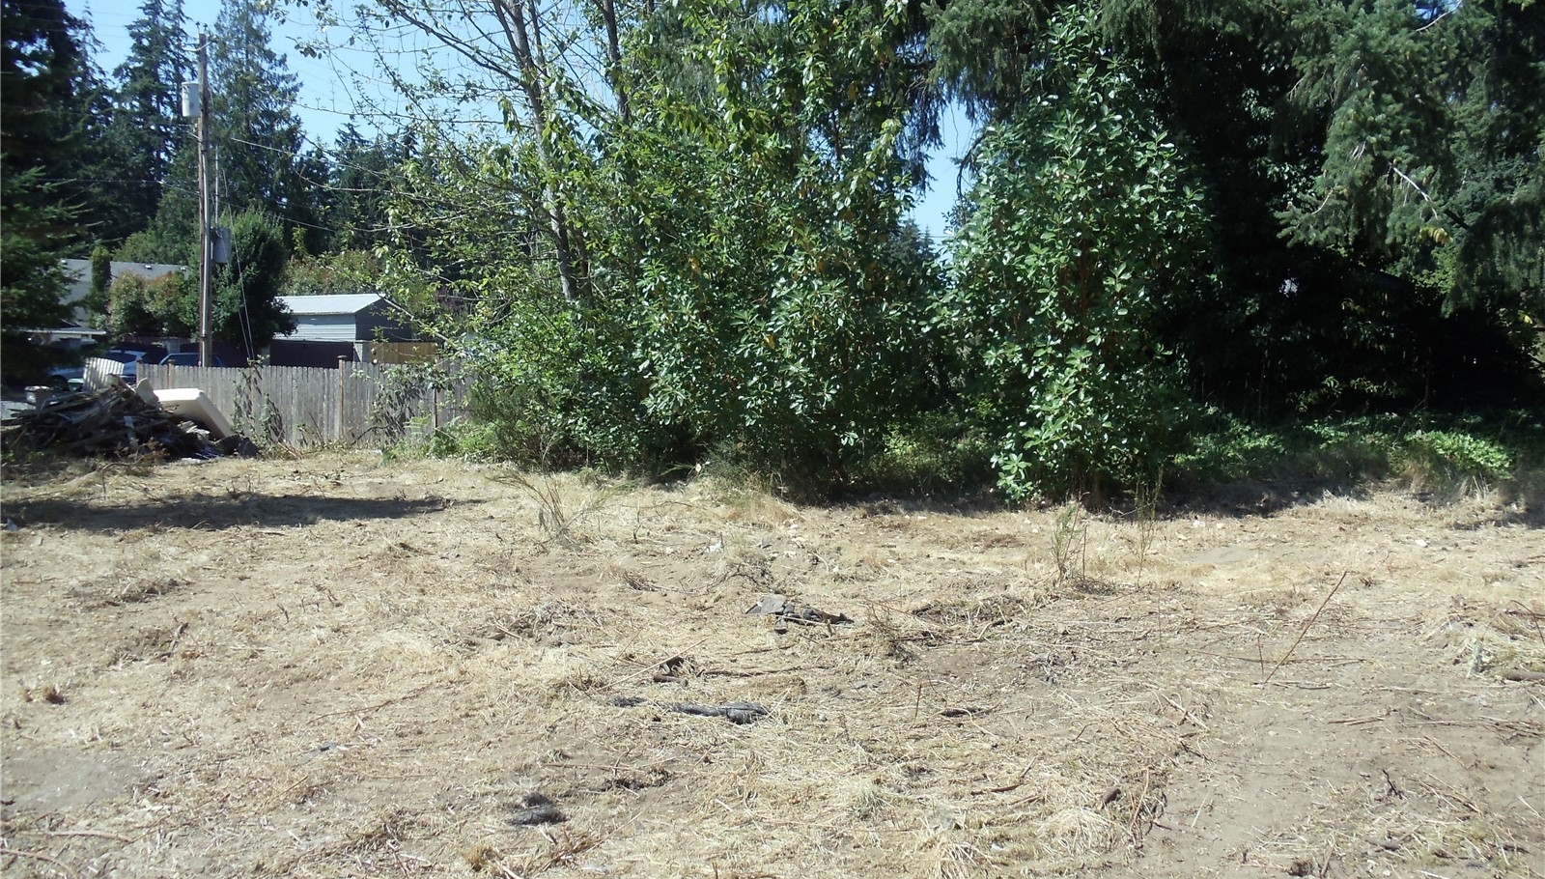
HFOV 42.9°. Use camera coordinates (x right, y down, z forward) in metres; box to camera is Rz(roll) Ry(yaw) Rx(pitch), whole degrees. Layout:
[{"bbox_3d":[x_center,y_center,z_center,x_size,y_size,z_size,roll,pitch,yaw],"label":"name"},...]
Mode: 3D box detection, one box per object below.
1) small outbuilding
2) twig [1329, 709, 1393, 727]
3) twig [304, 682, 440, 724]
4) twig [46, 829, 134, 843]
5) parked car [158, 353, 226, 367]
[{"bbox_3d":[-17.400,-3.950,78.500,5.200,3.600,3.900,1,3,28],"label":"small outbuilding"},{"bbox_3d":[2.642,1.236,8.832,0.443,0.035,0.070,-2,3,-37],"label":"twig"},{"bbox_3d":[-1.872,1.217,9.230,0.090,0.040,1.133,1,3,20],"label":"twig"},{"bbox_3d":[-2.304,1.330,6.654,0.353,0.030,0.060,1,3,18],"label":"twig"},{"bbox_3d":[-20.420,-2.311,69.000,4.600,1.470,1.780,1,3,21],"label":"parked car"}]

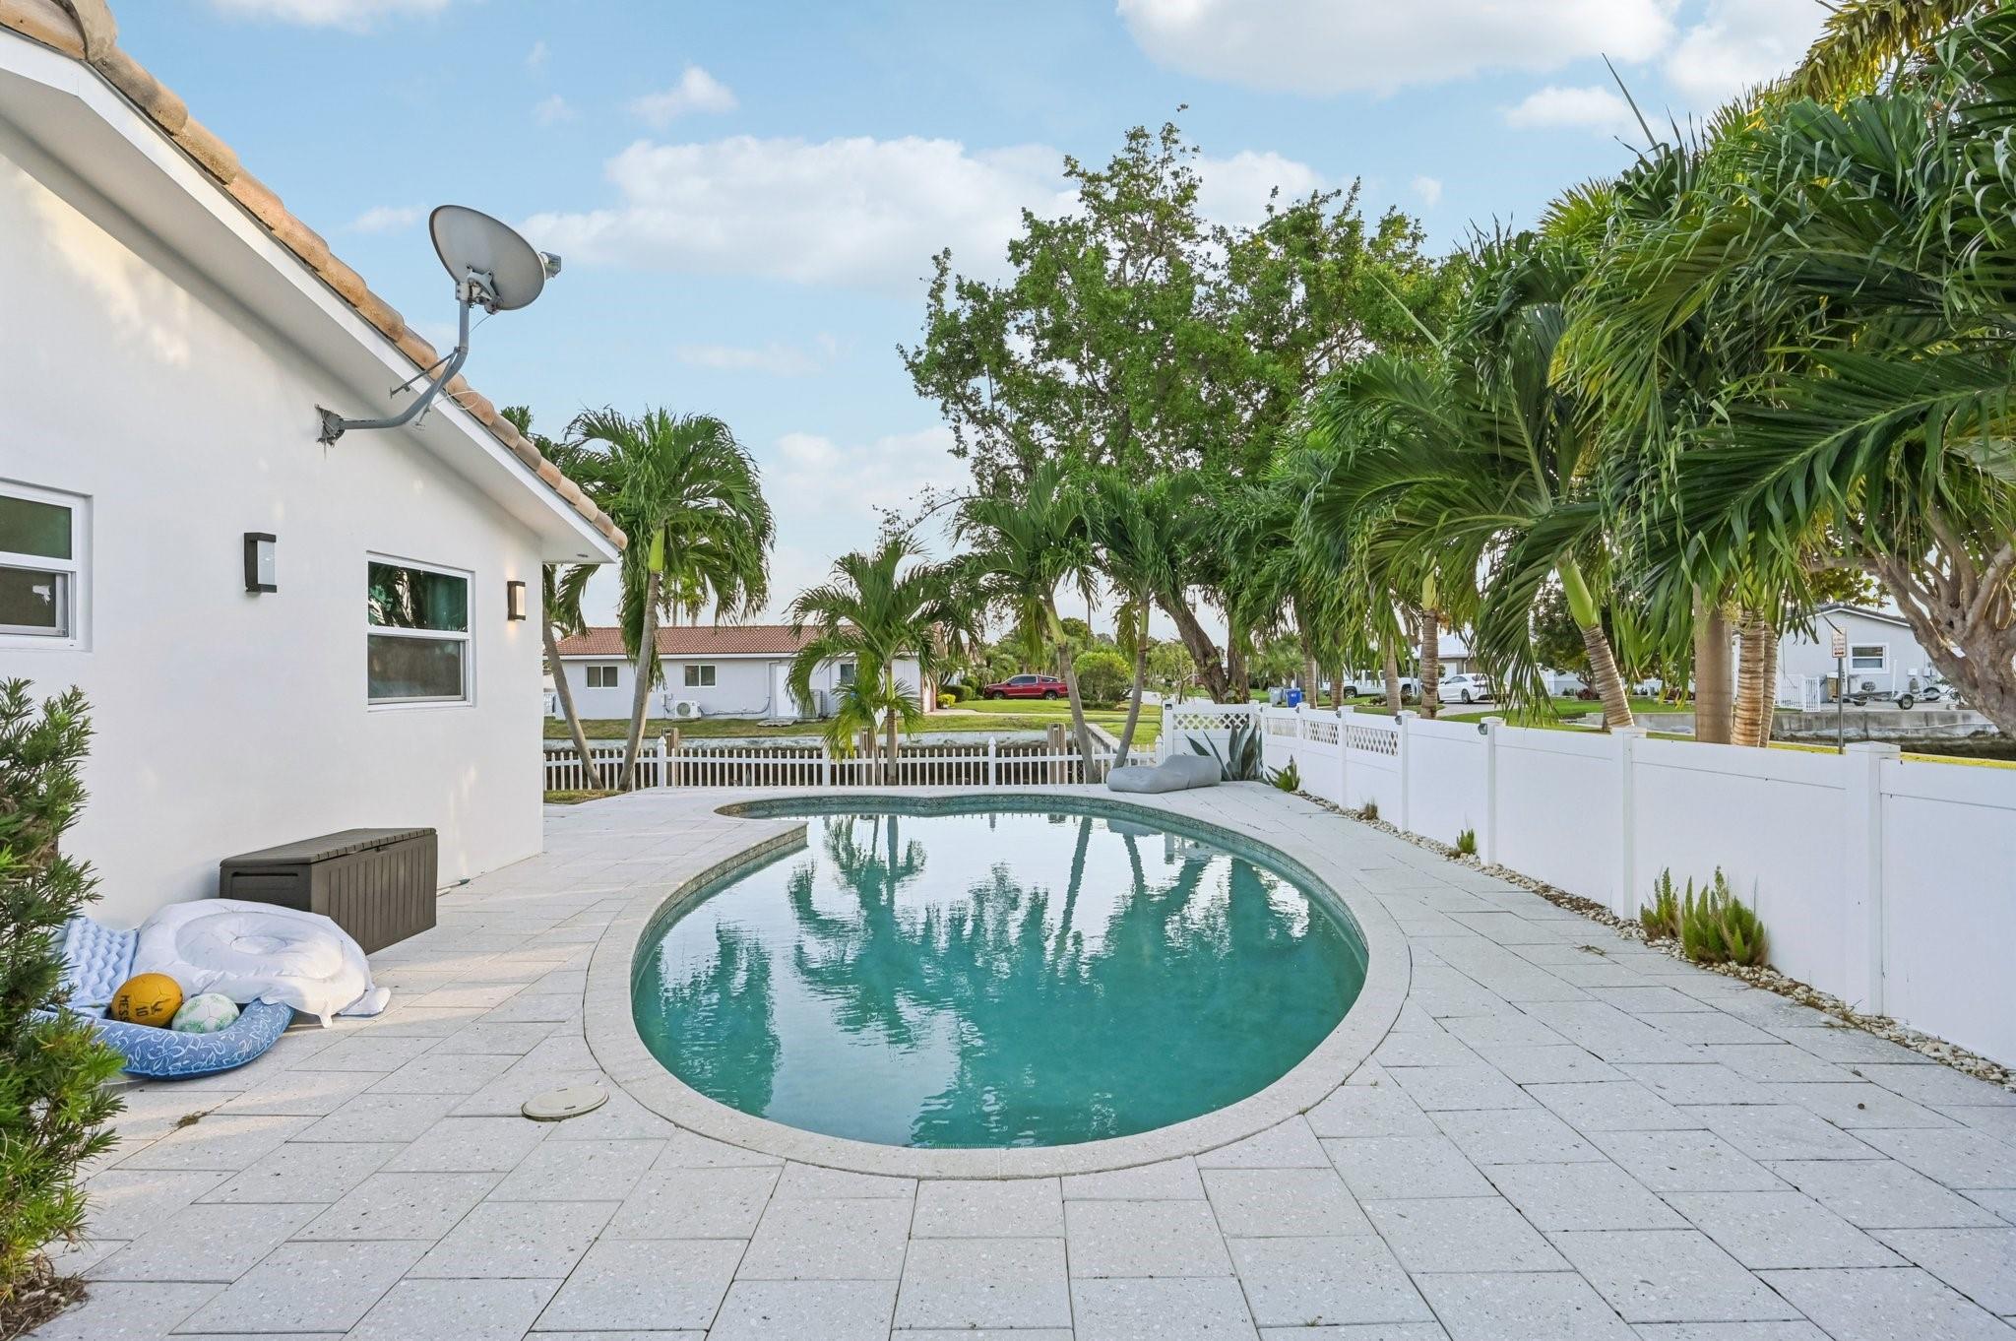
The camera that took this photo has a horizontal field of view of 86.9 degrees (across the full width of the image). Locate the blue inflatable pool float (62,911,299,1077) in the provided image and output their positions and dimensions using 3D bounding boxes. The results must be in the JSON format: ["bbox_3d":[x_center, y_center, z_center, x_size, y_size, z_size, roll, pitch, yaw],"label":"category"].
[{"bbox_3d":[-3.380,1.269,4.280,1.000,0.460,0.740,0,-1,18],"label":"blue inflatable pool float"}]

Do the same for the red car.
[{"bbox_3d":[1.270,1.150,66.000,5.300,1.760,1.950,0,-1,-3],"label":"red car"}]

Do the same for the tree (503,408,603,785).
[{"bbox_3d":[-6.770,-1.020,14.950,2.300,5.350,2.300,0,0,0],"label":"tree"}]

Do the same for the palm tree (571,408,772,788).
[{"bbox_3d":[-4.630,-0.990,14.500,2.750,5.200,2.800,0,-1,0],"label":"palm tree"}]

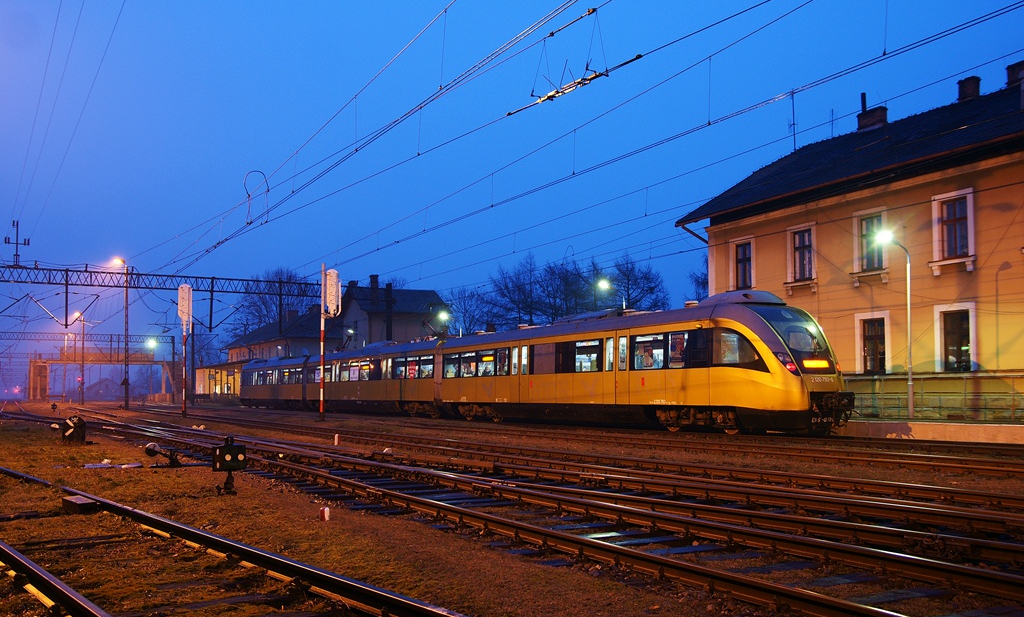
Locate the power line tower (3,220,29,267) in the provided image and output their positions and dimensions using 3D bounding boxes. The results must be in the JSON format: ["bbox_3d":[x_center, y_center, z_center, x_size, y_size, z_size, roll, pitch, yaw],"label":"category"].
[{"bbox_3d":[-29.530,-3.818,56.000,1.450,2.750,0.350,2,-6,-28],"label":"power line tower"}]

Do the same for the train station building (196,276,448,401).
[{"bbox_3d":[-24.876,4.850,113.021,14.000,12.500,52.000,2,-6,-28],"label":"train station building"}]

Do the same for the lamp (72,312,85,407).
[{"bbox_3d":[-48.918,5.646,106.000,1.200,10.600,0.320,2,-6,-28],"label":"lamp"}]

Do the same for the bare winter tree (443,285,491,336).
[{"bbox_3d":[-4.473,3.749,94.465,5.600,12.200,5.600,0,-5,0],"label":"bare winter tree"}]

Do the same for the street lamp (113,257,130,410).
[{"bbox_3d":[-27.456,1.793,66.000,1.120,10.650,0.320,2,-6,-28],"label":"street lamp"}]

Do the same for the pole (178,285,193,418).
[{"bbox_3d":[-15.652,2.042,45.000,0.660,6.400,0.500,2,-6,-28],"label":"pole"}]

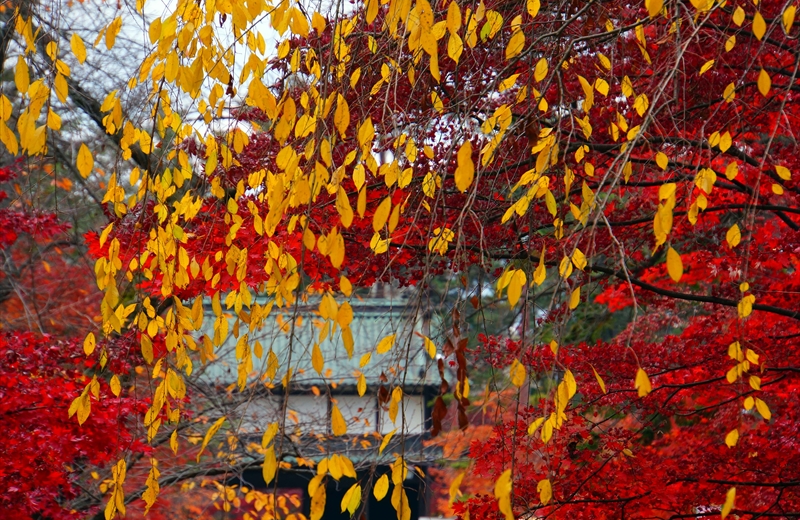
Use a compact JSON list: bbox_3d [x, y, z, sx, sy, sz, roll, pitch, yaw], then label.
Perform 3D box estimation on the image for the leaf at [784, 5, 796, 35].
[{"bbox_3d":[0.824,-0.507,11.239,0.023,0.060,0.016,15,-3,0],"label":"leaf"}]

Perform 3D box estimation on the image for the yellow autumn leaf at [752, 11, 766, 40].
[{"bbox_3d":[0.860,-0.561,12.764,0.033,0.072,0.013,-4,0,4],"label":"yellow autumn leaf"}]

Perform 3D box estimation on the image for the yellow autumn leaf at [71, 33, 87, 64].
[{"bbox_3d":[-0.734,-0.481,12.157,0.032,0.079,0.013,-14,0,-3],"label":"yellow autumn leaf"}]

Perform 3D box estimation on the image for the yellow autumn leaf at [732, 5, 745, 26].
[{"bbox_3d":[0.763,-0.551,12.005,0.028,0.046,0.016,-2,-3,0],"label":"yellow autumn leaf"}]

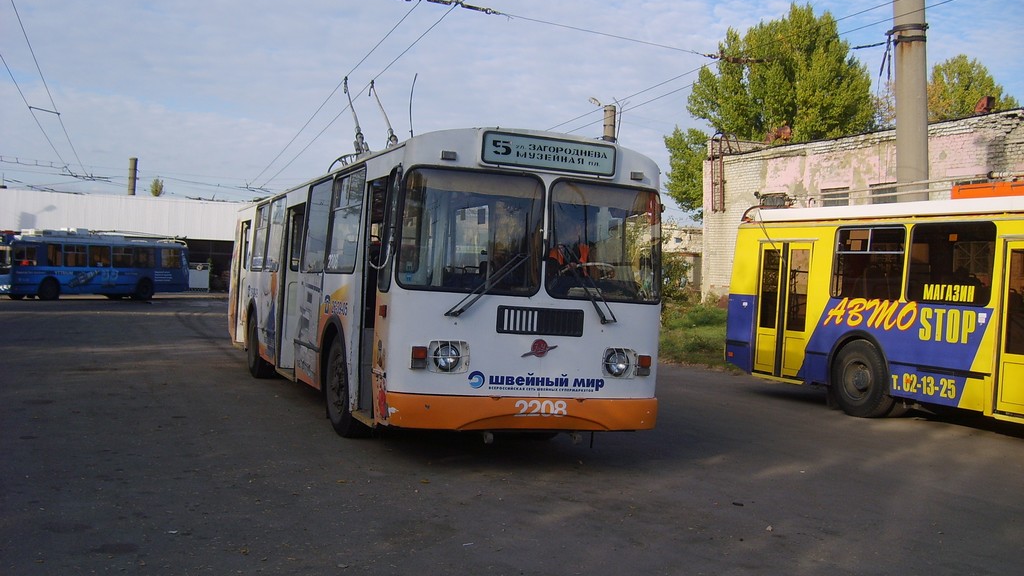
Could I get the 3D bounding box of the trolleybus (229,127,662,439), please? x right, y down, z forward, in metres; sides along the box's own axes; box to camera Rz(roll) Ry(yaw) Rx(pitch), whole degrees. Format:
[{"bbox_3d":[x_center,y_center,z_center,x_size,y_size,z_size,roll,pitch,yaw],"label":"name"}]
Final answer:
[{"bbox_3d":[-1.904,-0.086,14.058,2.520,3.030,11.800,4,0,-21],"label":"trolleybus"}]

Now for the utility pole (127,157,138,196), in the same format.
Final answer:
[{"bbox_3d":[-29.500,-5.100,80.000,0.550,10.000,0.550,3,0,0],"label":"utility pole"}]

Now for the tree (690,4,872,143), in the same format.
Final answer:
[{"bbox_3d":[15.200,-7.200,60.000,10.800,18.500,10.500,3,0,0],"label":"tree"}]

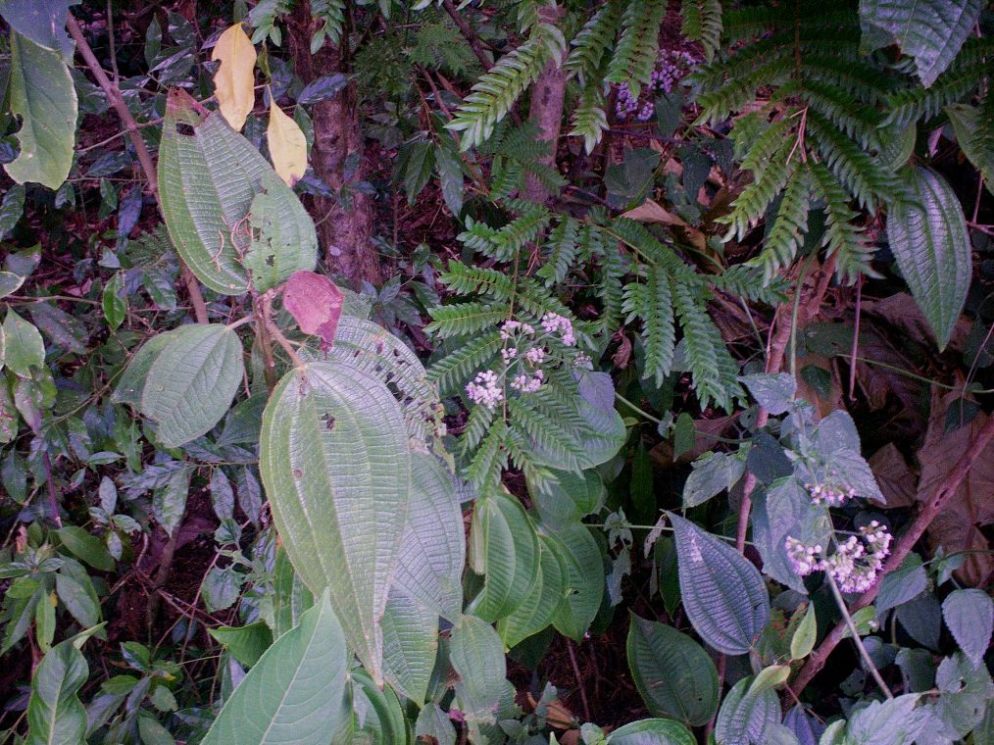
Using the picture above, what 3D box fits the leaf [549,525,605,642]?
[{"bbox_3d":[0.075,0.207,1.020,0.063,0.025,0.117,-1,73,-16],"label":"leaf"}]

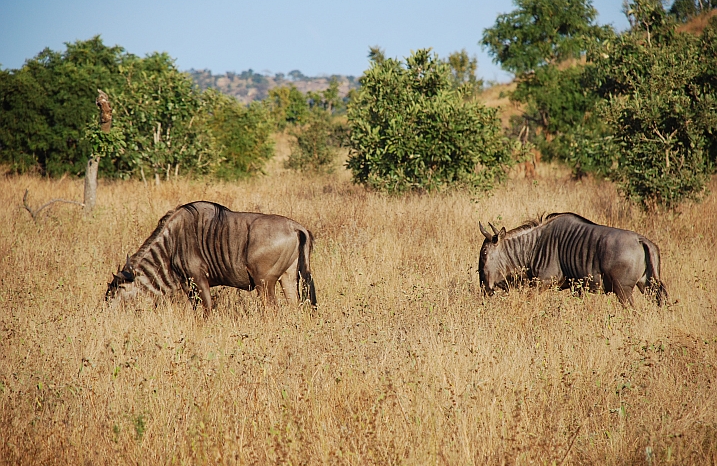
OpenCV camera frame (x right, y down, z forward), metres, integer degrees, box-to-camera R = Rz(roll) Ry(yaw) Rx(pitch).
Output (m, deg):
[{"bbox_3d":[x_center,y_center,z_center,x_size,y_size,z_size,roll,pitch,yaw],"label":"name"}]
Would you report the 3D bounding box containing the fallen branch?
[{"bbox_3d":[-5.111,-0.452,67.500,1.050,0.553,0.400,0,2,0],"label":"fallen branch"}]

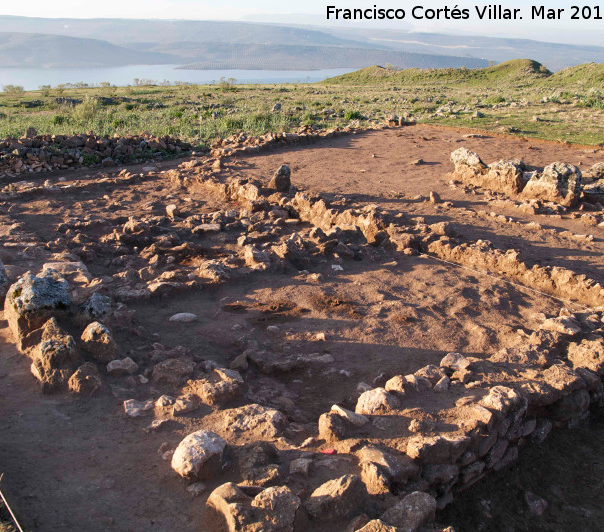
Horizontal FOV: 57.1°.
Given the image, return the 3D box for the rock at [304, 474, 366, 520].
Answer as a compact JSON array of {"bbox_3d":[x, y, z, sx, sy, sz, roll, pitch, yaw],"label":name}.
[{"bbox_3d":[0.184,1.267,3.046,0.338,0.168,0.230,-6,23,-14],"label":"rock"}]

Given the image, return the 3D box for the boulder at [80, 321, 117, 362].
[{"bbox_3d":[-1.707,0.641,4.660,0.276,0.319,0.262,-9,24,-21],"label":"boulder"}]

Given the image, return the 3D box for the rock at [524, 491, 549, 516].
[{"bbox_3d":[1.478,1.494,3.494,0.127,0.118,0.102,12,25,27],"label":"rock"}]

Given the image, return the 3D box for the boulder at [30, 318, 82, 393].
[{"bbox_3d":[-1.879,0.683,4.239,0.324,0.558,0.405,-11,24,-25],"label":"boulder"}]

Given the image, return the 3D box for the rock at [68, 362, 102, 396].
[{"bbox_3d":[-1.723,0.901,4.411,0.234,0.235,0.199,-10,24,-23],"label":"rock"}]

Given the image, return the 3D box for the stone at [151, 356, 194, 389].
[{"bbox_3d":[-1.005,0.832,4.345,0.318,0.202,0.255,-6,23,-14],"label":"stone"}]

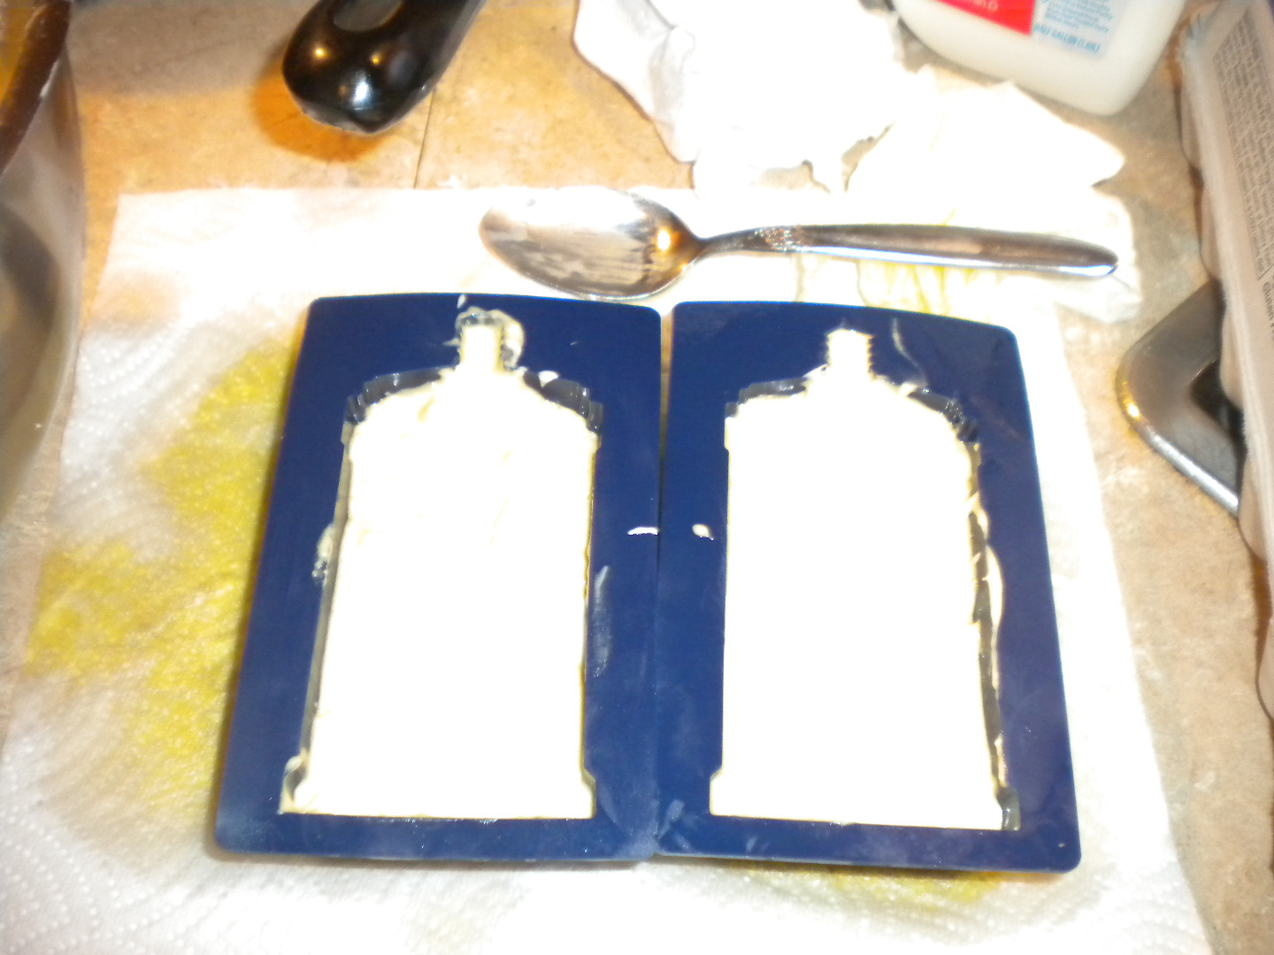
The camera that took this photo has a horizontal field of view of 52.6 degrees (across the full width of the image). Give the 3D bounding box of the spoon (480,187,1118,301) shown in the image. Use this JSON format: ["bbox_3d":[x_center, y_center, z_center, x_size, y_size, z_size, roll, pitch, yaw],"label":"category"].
[{"bbox_3d":[0.047,-0.067,0.376,0.185,0.020,0.041,3,61,2],"label":"spoon"}]

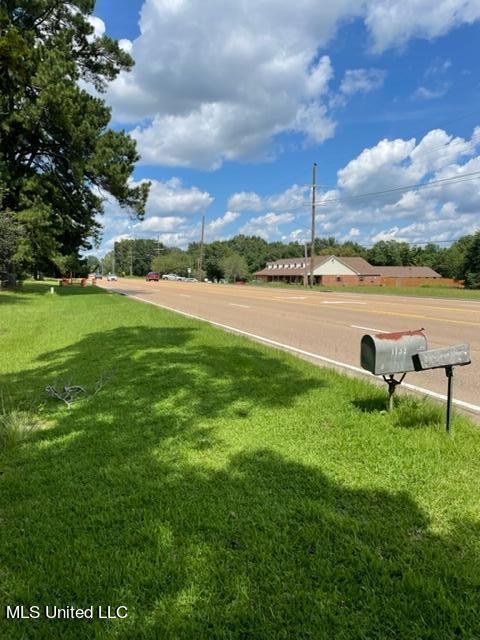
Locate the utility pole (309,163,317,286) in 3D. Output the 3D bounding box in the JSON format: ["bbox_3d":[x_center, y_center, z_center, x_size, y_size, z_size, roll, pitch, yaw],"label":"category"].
[{"bbox_3d":[7.500,-9.540,49.280,0.350,12.550,0.350,0,6,0],"label":"utility pole"}]

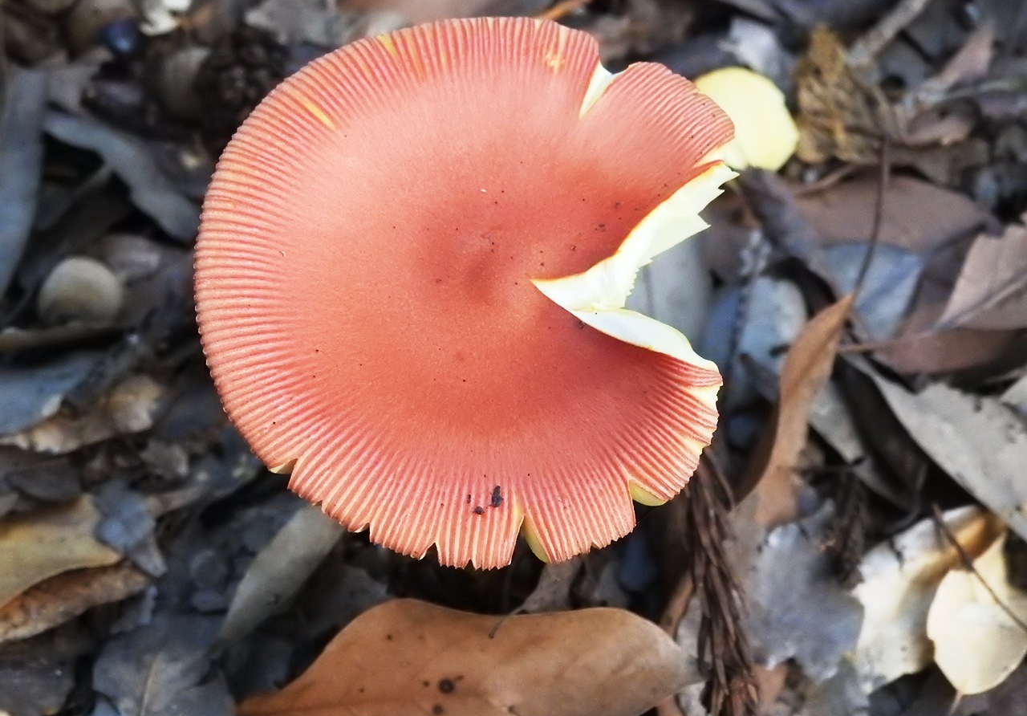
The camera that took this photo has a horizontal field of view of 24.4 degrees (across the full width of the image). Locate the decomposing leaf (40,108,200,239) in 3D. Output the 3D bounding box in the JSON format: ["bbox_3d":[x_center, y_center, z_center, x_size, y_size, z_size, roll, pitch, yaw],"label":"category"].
[{"bbox_3d":[-0.080,-0.037,0.485,0.040,0.010,0.011,35,74,12],"label":"decomposing leaf"}]

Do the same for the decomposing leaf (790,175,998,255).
[{"bbox_3d":[0.077,-0.028,0.482,0.041,0.008,0.019,1,70,0],"label":"decomposing leaf"}]

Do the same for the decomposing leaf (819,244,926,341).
[{"bbox_3d":[0.072,-0.013,0.476,0.020,0.006,0.019,-1,70,-1],"label":"decomposing leaf"}]

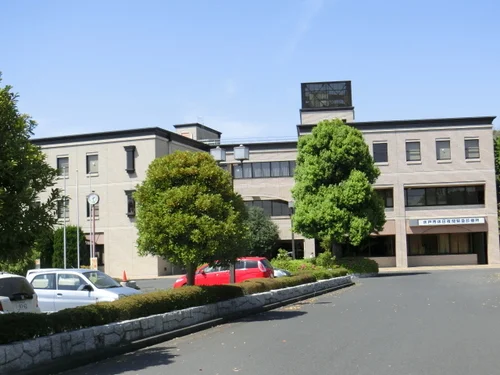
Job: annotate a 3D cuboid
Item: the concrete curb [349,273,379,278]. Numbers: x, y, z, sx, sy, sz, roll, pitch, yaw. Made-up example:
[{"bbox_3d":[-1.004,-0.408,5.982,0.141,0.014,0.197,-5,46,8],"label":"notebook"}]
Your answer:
[{"bbox_3d":[6.860,5.290,45.000,1.900,0.260,0.350,-1,-5,-6],"label":"concrete curb"}]

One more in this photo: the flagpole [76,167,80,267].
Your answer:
[{"bbox_3d":[-10.513,2.375,46.168,0.110,7.100,0.110,-2,-5,0],"label":"flagpole"}]

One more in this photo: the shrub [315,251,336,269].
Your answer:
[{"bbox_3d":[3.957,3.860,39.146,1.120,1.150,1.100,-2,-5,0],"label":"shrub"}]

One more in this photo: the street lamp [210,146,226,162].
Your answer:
[{"bbox_3d":[-0.986,-1.032,23.500,0.370,0.470,0.370,-4,-6,19],"label":"street lamp"}]

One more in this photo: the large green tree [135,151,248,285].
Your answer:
[{"bbox_3d":[-1.463,1.020,19.015,2.950,3.950,2.900,-2,-5,0],"label":"large green tree"}]

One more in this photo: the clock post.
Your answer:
[{"bbox_3d":[-9.237,2.945,44.748,0.720,5.400,0.320,-4,-6,19],"label":"clock post"}]

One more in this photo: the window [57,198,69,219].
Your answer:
[{"bbox_3d":[-15.922,1.805,63.951,1.200,1.720,0.200,-4,-6,19],"label":"window"}]

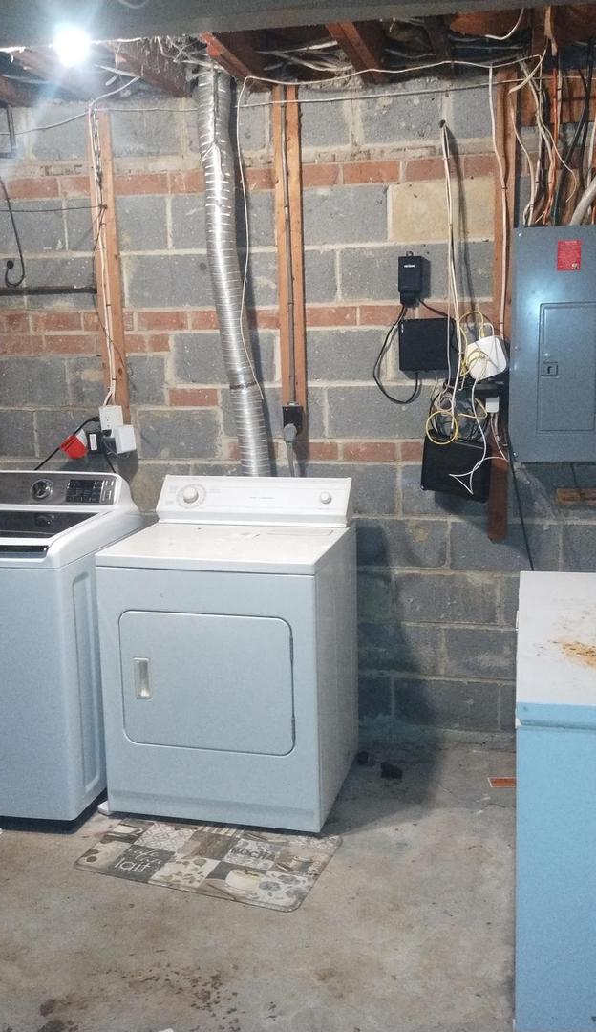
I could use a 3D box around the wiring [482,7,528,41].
[{"bbox_3d":[0.610,-1.447,2.930,0.136,0.101,0.080,1,10,11],"label":"wiring"}]

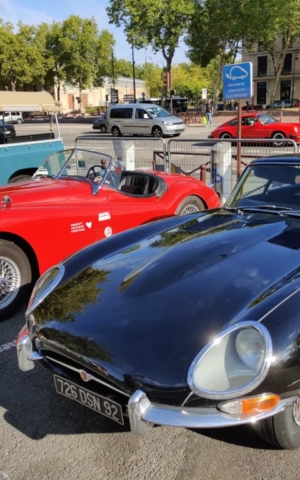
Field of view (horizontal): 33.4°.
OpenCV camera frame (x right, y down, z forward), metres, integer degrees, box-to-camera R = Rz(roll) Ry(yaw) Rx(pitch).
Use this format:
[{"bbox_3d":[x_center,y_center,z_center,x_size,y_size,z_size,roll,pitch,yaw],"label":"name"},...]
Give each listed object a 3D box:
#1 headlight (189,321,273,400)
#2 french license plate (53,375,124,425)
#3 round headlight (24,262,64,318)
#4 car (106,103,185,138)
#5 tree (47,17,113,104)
[{"bbox_3d":[0.321,0.474,2.000,0.255,0.230,0.320,11,19,41],"label":"headlight"},{"bbox_3d":[-0.290,0.744,2.337,0.460,0.100,0.015,11,22,41],"label":"french license plate"},{"bbox_3d":[-0.569,0.271,2.699,0.270,0.230,0.250,12,21,41],"label":"round headlight"},{"bbox_3d":[-0.172,-6.852,28.600,4.450,1.820,1.790,7,17,31],"label":"car"},{"bbox_3d":[-10.819,-27.085,77.707,10.500,14.300,10.500,-2,15,0],"label":"tree"}]

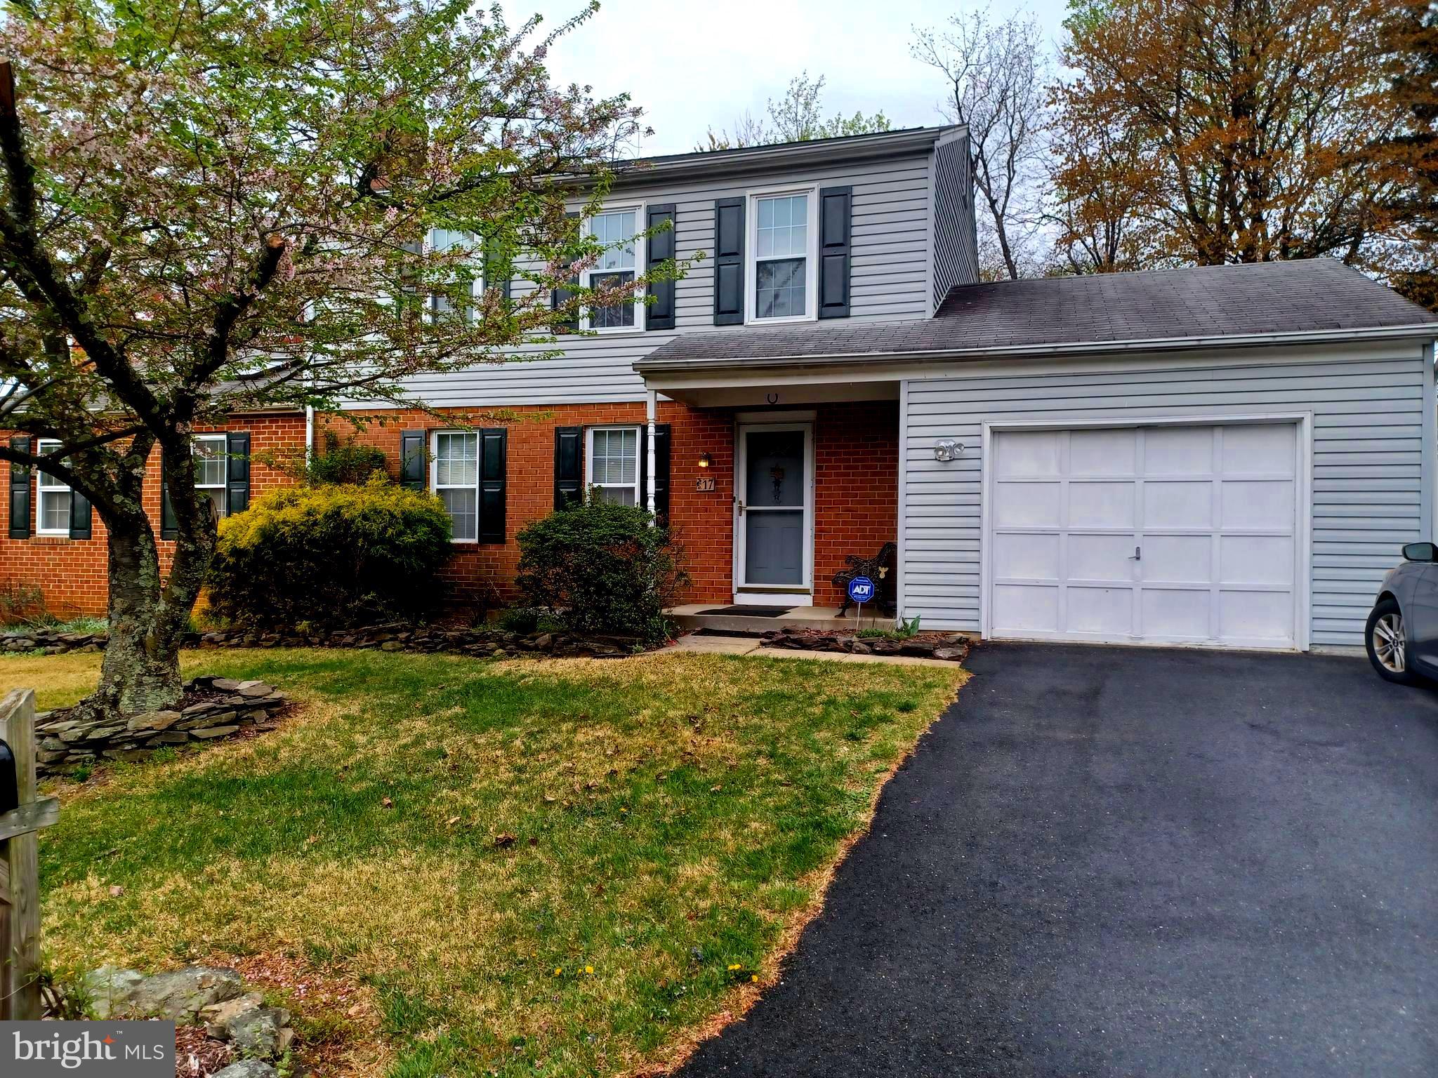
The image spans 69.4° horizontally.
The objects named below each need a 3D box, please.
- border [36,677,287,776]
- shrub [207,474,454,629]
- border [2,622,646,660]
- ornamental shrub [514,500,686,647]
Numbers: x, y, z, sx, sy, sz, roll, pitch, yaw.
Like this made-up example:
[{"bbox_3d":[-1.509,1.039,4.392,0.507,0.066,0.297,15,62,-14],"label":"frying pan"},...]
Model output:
[{"bbox_3d":[-3.832,1.247,7.050,1.700,0.320,1.800,0,-1,18],"label":"border"},{"bbox_3d":[-4.685,0.183,12.500,2.750,1.800,2.100,0,-1,18],"label":"shrub"},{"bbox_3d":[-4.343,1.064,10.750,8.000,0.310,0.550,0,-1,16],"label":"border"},{"bbox_3d":[-1.244,0.368,10.800,1.650,1.420,1.500,1,-1,0],"label":"ornamental shrub"}]

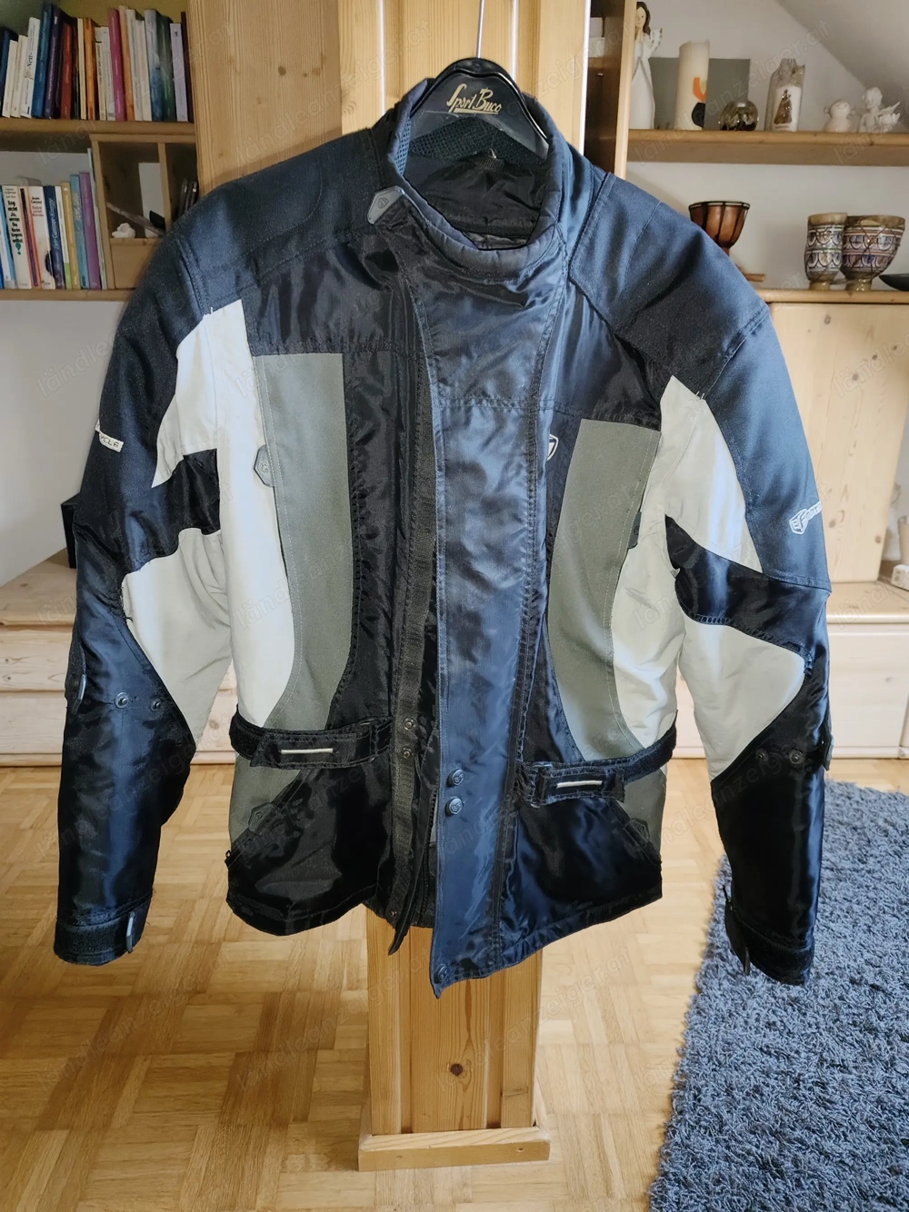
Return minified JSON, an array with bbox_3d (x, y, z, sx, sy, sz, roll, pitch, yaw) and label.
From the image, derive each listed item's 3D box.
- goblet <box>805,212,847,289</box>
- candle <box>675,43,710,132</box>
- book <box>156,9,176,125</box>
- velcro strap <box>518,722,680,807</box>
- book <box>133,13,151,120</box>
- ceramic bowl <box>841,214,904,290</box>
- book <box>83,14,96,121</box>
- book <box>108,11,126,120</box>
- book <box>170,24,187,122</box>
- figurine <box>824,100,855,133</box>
[{"bbox_3d":[0.962,-0.916,2.193,0.111,0.184,0.111,0,18,-1],"label":"goblet"},{"bbox_3d":[0.568,-1.226,2.013,0.069,0.198,0.069,0,19,-2],"label":"candle"},{"bbox_3d":[-0.646,-1.228,1.955,0.028,0.210,0.140,2,18,-2],"label":"book"},{"bbox_3d":[0.146,0.159,0.837,0.160,0.046,0.042,-12,20,-13],"label":"velcro strap"},{"bbox_3d":[-0.691,-1.208,1.923,0.018,0.198,0.122,1,19,-2],"label":"book"},{"bbox_3d":[0.999,-0.851,2.049,0.158,0.165,0.158,0,18,0],"label":"ceramic bowl"},{"bbox_3d":[-0.818,-1.222,1.945,0.019,0.200,0.125,5,18,-3],"label":"book"},{"bbox_3d":[-0.757,-1.232,1.951,0.025,0.217,0.140,2,18,-2],"label":"book"},{"bbox_3d":[-0.614,-1.204,1.927,0.024,0.190,0.122,1,19,-2],"label":"book"},{"bbox_3d":[0.878,-1.110,1.921,0.068,0.080,0.062,5,19,12],"label":"figurine"}]

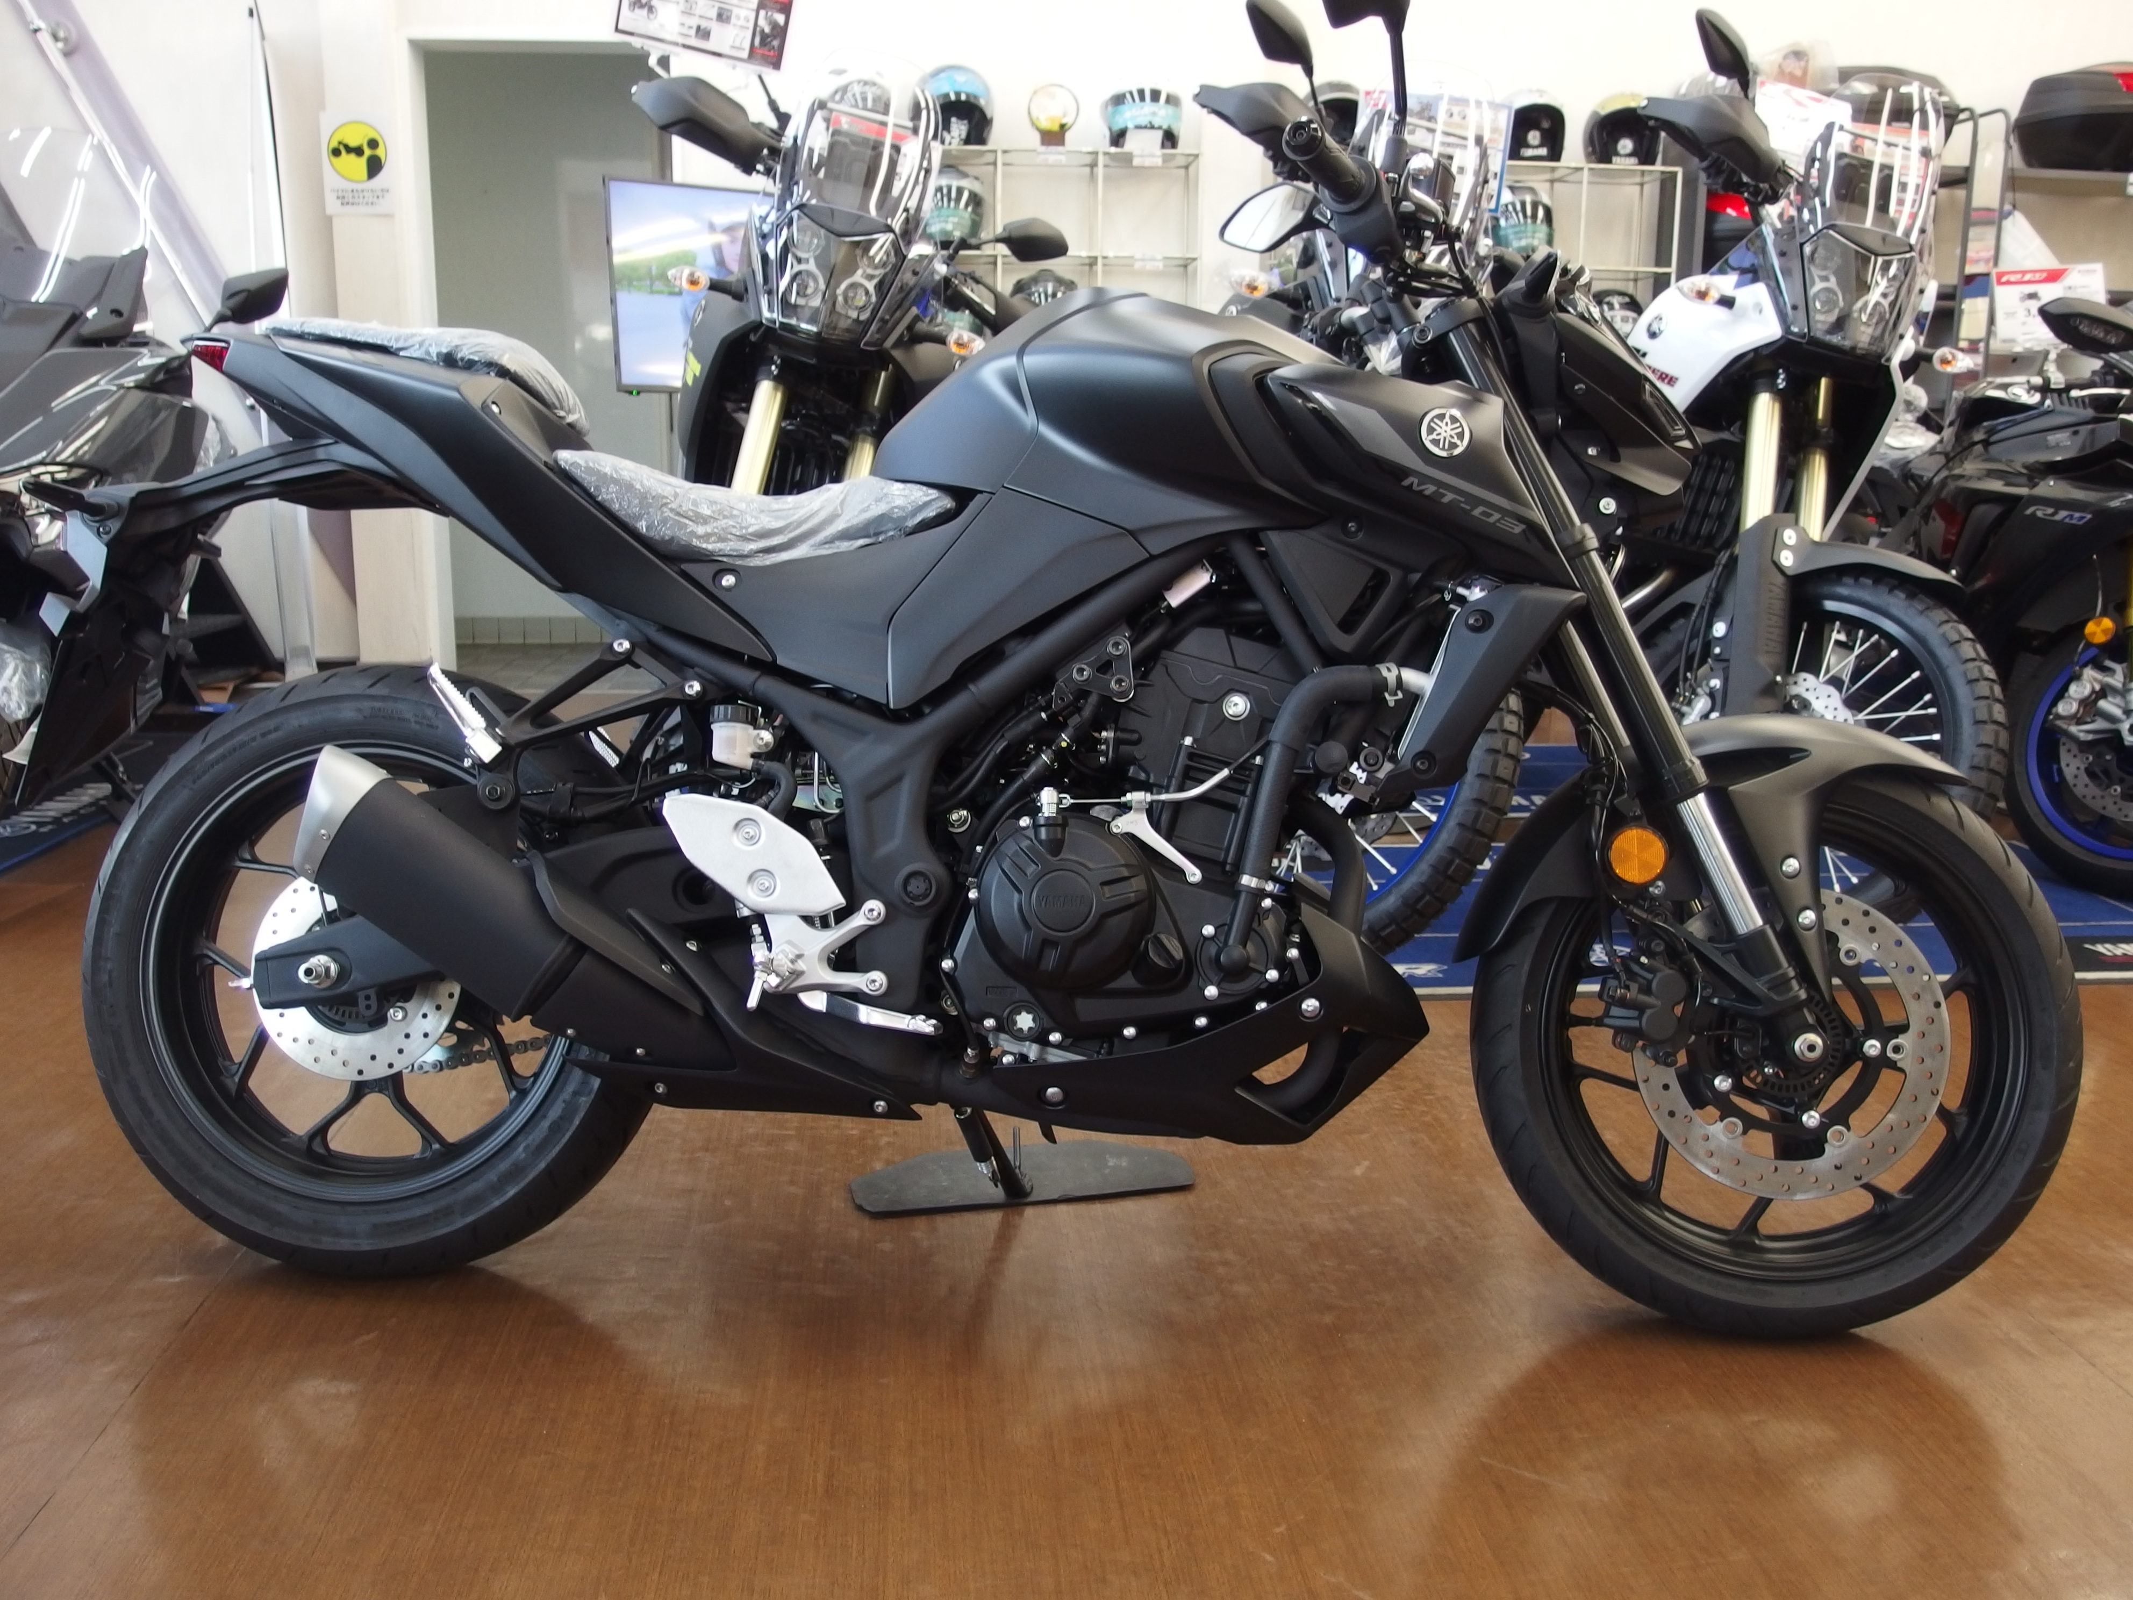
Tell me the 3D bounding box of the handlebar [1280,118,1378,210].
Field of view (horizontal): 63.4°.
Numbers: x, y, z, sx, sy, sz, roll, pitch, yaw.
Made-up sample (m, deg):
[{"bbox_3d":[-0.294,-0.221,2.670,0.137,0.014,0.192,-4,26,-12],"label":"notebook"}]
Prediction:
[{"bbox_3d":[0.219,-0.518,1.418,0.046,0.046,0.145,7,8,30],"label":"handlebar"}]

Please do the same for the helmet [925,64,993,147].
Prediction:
[{"bbox_3d":[-0.354,-2.152,5.350,0.255,0.245,0.310,-1,11,-6],"label":"helmet"}]

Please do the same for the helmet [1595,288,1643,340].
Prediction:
[{"bbox_3d":[1.836,-1.550,5.700,0.260,0.260,0.330,1,11,3],"label":"helmet"}]

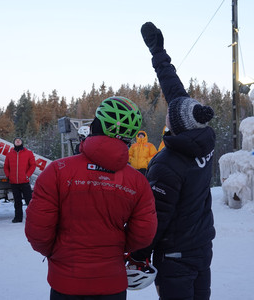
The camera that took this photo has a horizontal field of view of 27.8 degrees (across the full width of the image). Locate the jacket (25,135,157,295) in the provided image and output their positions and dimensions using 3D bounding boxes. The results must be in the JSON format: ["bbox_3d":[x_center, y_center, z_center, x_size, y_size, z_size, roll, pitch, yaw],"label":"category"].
[{"bbox_3d":[-0.190,0.330,2.680,0.690,0.820,0.430,0,-1,10],"label":"jacket"}]

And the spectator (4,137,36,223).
[{"bbox_3d":[-2.160,0.620,10.400,0.620,1.730,0.400,0,-1,-1],"label":"spectator"}]

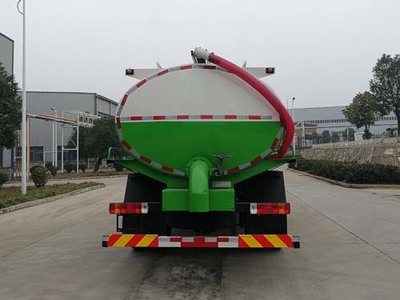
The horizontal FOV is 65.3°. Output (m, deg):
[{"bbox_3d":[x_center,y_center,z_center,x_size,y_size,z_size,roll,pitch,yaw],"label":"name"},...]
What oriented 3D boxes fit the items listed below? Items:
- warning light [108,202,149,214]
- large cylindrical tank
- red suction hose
[{"bbox_3d":[-0.900,0.743,3.970,0.490,0.140,0.100,0,-1,4],"label":"warning light"},{"bbox_3d":[0.150,-0.360,6.360,2.230,1.490,4.700,0,-1,4],"label":"large cylindrical tank"},{"bbox_3d":[0.600,-0.650,4.320,1.330,1.500,0.650,0,-1,4],"label":"red suction hose"}]

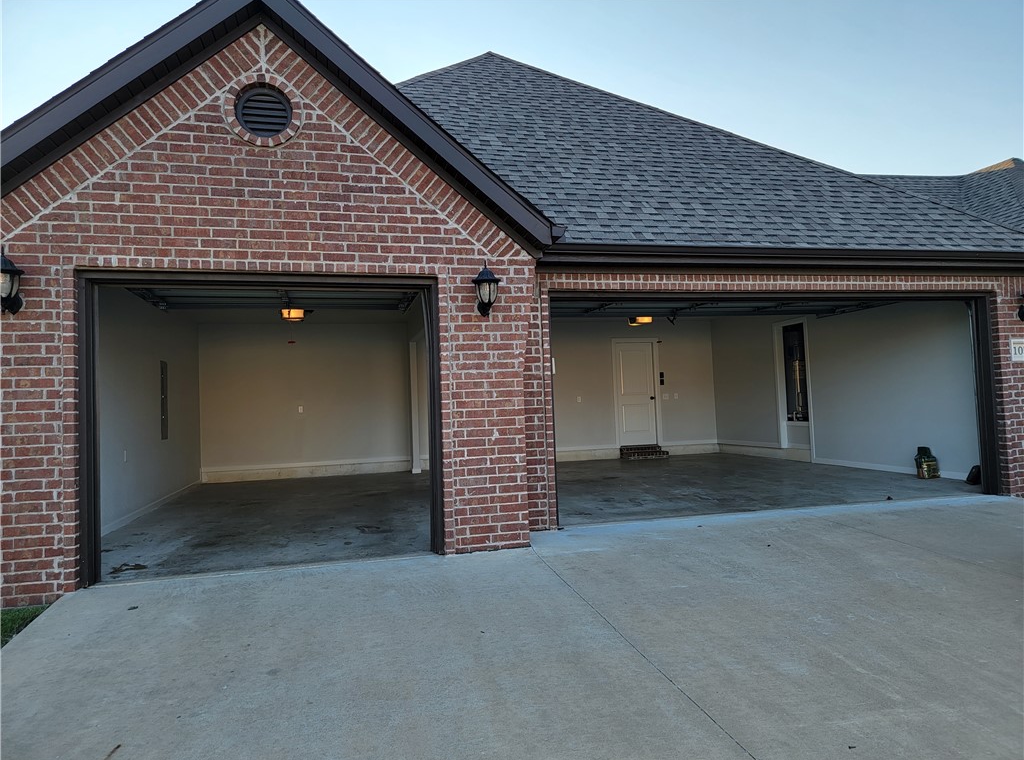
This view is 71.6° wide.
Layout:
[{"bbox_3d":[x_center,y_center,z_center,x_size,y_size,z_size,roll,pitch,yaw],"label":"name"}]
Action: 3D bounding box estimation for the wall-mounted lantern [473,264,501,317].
[{"bbox_3d":[-0.209,-0.733,5.803,0.235,0.460,0.269,-1,-3,-16],"label":"wall-mounted lantern"}]

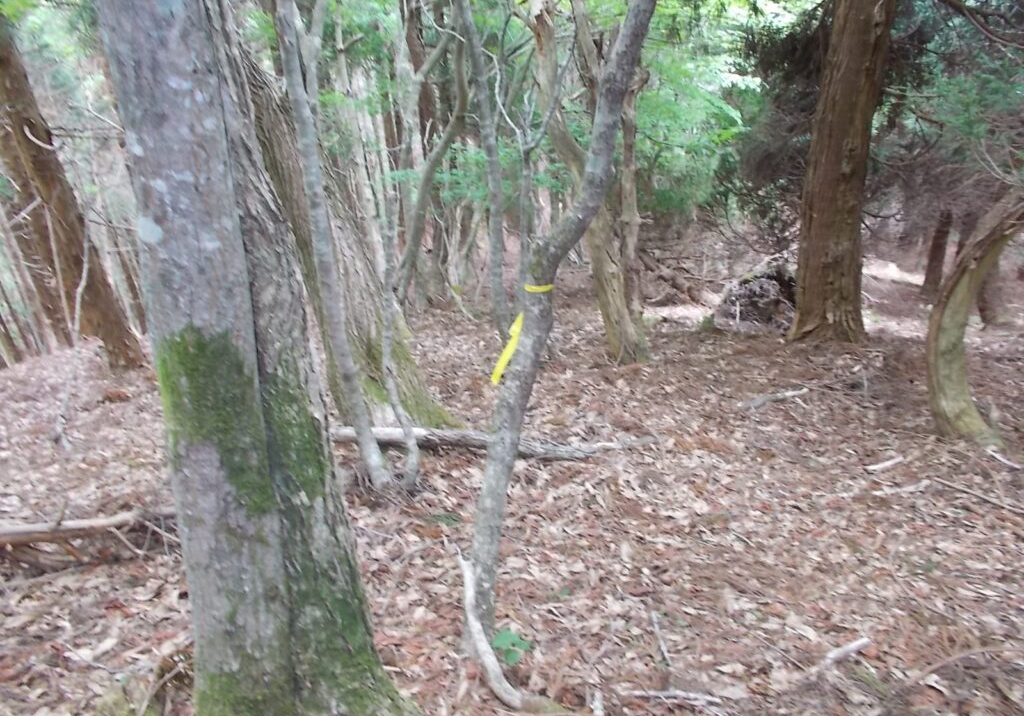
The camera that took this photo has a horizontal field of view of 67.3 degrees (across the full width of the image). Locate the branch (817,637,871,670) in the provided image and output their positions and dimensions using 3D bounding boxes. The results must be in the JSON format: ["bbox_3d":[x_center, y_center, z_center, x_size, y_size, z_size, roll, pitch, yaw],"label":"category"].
[{"bbox_3d":[1.128,0.994,2.600,0.250,0.035,0.045,-8,14,-29],"label":"branch"}]

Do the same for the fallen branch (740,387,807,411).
[{"bbox_3d":[2.028,0.306,5.925,0.825,0.070,0.100,-10,14,-33],"label":"fallen branch"}]

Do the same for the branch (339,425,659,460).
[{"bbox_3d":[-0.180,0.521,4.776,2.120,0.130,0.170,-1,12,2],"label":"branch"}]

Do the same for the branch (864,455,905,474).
[{"bbox_3d":[2.165,0.613,4.465,0.350,0.035,0.045,-8,14,-29],"label":"branch"}]

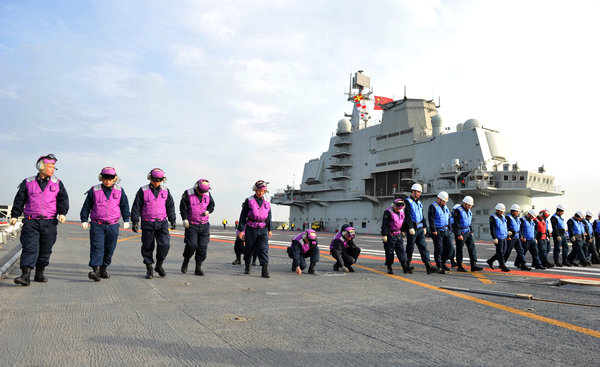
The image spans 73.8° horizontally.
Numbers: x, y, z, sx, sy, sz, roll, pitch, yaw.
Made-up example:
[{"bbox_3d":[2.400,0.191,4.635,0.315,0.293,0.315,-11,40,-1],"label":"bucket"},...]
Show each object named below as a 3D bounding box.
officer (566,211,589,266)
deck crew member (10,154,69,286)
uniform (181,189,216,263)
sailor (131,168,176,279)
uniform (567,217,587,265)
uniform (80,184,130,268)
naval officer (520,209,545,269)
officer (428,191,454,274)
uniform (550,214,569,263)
[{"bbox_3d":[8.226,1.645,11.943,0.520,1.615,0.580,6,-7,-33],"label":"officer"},{"bbox_3d":[-3.571,0.474,5.500,0.650,1.786,0.480,5,-7,-29],"label":"deck crew member"},{"bbox_3d":[-1.826,0.776,7.126,0.560,1.312,0.420,5,-7,-28],"label":"uniform"},{"bbox_3d":[-2.395,0.635,6.598,0.680,1.785,0.450,5,-7,-29],"label":"sailor"},{"bbox_3d":[8.224,1.720,11.935,0.520,1.376,0.480,6,-7,-33],"label":"uniform"},{"bbox_3d":[-2.967,0.647,6.107,0.700,1.276,0.420,5,-7,-29],"label":"uniform"},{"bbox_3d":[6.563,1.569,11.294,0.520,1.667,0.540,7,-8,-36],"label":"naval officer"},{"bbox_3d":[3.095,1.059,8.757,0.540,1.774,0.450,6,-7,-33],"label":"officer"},{"bbox_3d":[7.542,1.610,11.687,0.520,1.493,0.400,6,-7,-33],"label":"uniform"}]

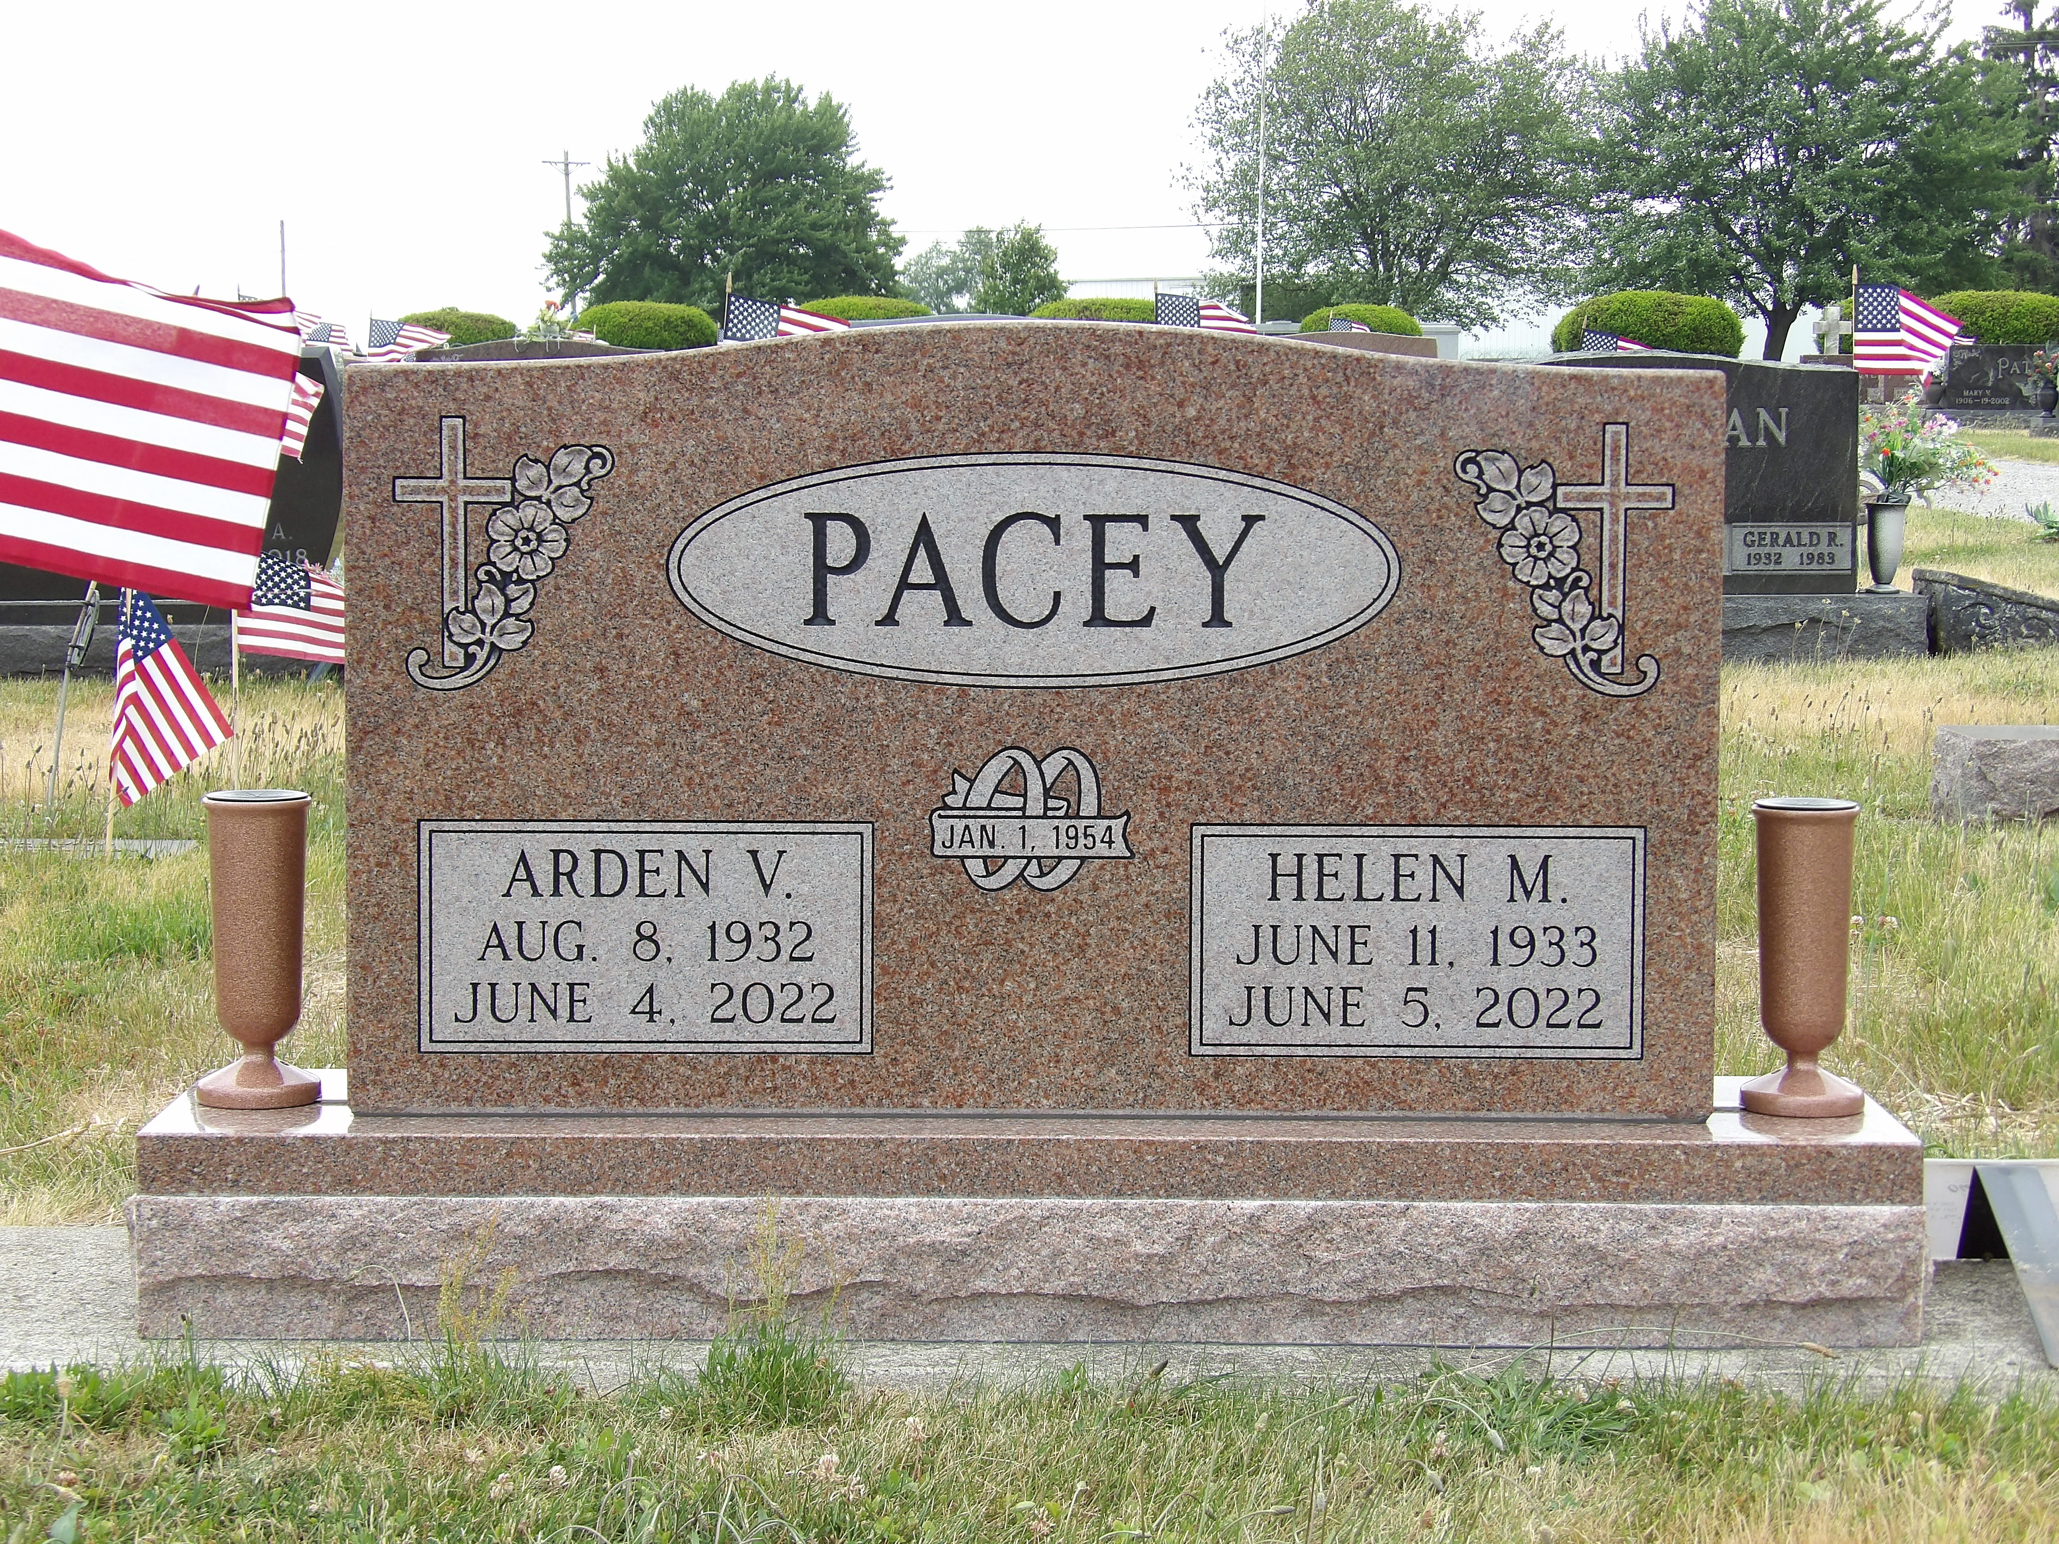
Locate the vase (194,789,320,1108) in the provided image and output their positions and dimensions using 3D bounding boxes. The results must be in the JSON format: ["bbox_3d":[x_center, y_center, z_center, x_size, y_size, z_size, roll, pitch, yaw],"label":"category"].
[{"bbox_3d":[-0.627,0.143,3.478,0.102,0.248,0.102,0,5,0],"label":"vase"}]

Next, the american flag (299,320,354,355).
[{"bbox_3d":[-4.094,-2.540,25.000,0.290,0.210,0.100,0,5,0],"label":"american flag"}]

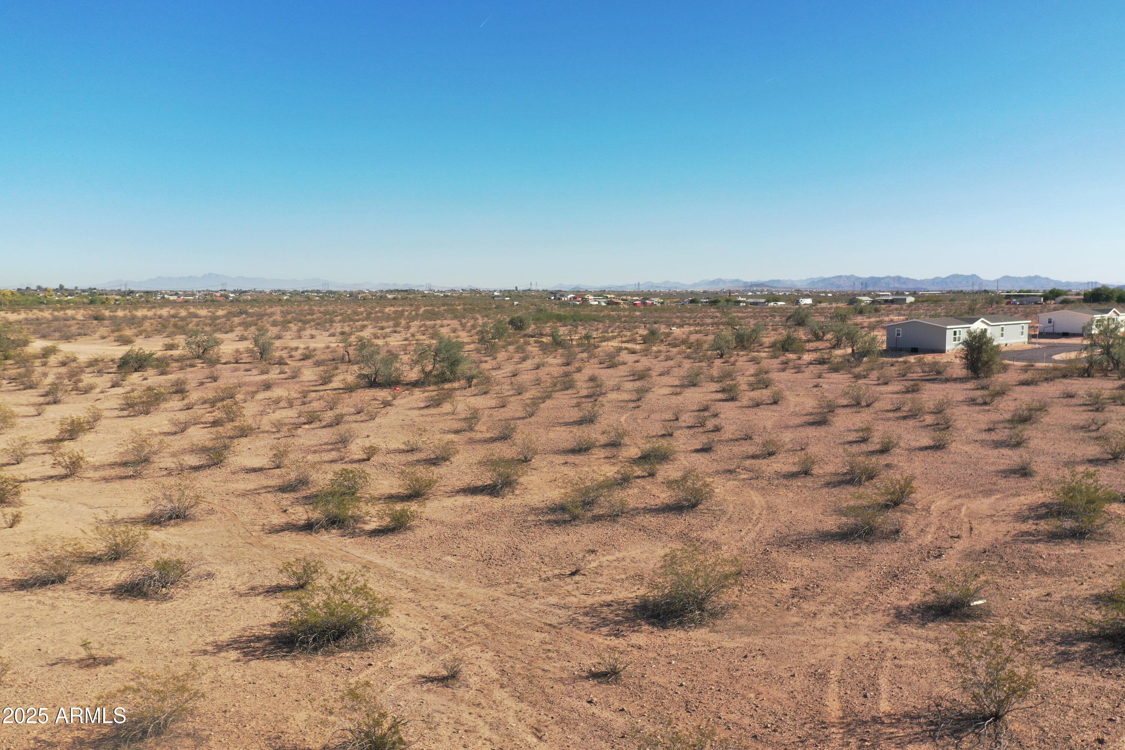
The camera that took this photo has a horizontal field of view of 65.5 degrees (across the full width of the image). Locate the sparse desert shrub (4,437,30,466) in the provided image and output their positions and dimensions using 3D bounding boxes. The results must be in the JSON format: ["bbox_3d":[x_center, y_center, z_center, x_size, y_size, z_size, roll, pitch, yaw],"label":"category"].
[{"bbox_3d":[-24.249,3.380,38.928,1.018,1.242,0.937,0,6,0],"label":"sparse desert shrub"}]

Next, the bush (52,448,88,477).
[{"bbox_3d":[-20.454,3.573,36.254,1.277,1.053,1.213,-3,6,-30],"label":"bush"}]

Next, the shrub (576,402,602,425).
[{"bbox_3d":[1.549,2.230,51.337,1.451,1.150,1.306,0,6,0],"label":"shrub"}]

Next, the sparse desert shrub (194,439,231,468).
[{"bbox_3d":[-15.570,3.505,38.894,1.630,1.037,1.304,0,6,0],"label":"sparse desert shrub"}]

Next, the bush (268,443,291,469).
[{"bbox_3d":[-12.440,3.564,38.470,0.975,1.004,0.877,0,6,0],"label":"bush"}]

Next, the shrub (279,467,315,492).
[{"bbox_3d":[-10.352,4.088,34.085,1.295,0.816,1.036,0,6,0],"label":"shrub"}]

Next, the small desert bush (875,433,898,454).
[{"bbox_3d":[15.426,3.260,41.635,1.070,0.951,0.985,0,6,0],"label":"small desert bush"}]

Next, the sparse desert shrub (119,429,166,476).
[{"bbox_3d":[-18.777,3.337,38.943,1.974,1.648,1.776,-3,6,-26],"label":"sparse desert shrub"}]

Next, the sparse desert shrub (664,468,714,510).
[{"bbox_3d":[4.493,3.992,30.827,1.685,1.272,1.601,1,6,8],"label":"sparse desert shrub"}]

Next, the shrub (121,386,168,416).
[{"bbox_3d":[-26.041,1.580,54.572,2.711,1.758,2.495,0,6,0],"label":"shrub"}]

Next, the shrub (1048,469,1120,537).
[{"bbox_3d":[16.375,3.942,27.433,1.862,2.030,1.769,3,7,31],"label":"shrub"}]

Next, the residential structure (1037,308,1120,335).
[{"bbox_3d":[87.741,-8.925,144.692,24.139,4.053,8.401,-5,8,-41],"label":"residential structure"}]

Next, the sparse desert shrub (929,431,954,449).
[{"bbox_3d":[18.518,3.200,42.790,1.159,0.844,1.066,0,6,0],"label":"sparse desert shrub"}]

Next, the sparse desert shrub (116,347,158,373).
[{"bbox_3d":[-40.597,-1.453,83.392,3.819,2.228,3.055,0,6,0],"label":"sparse desert shrub"}]

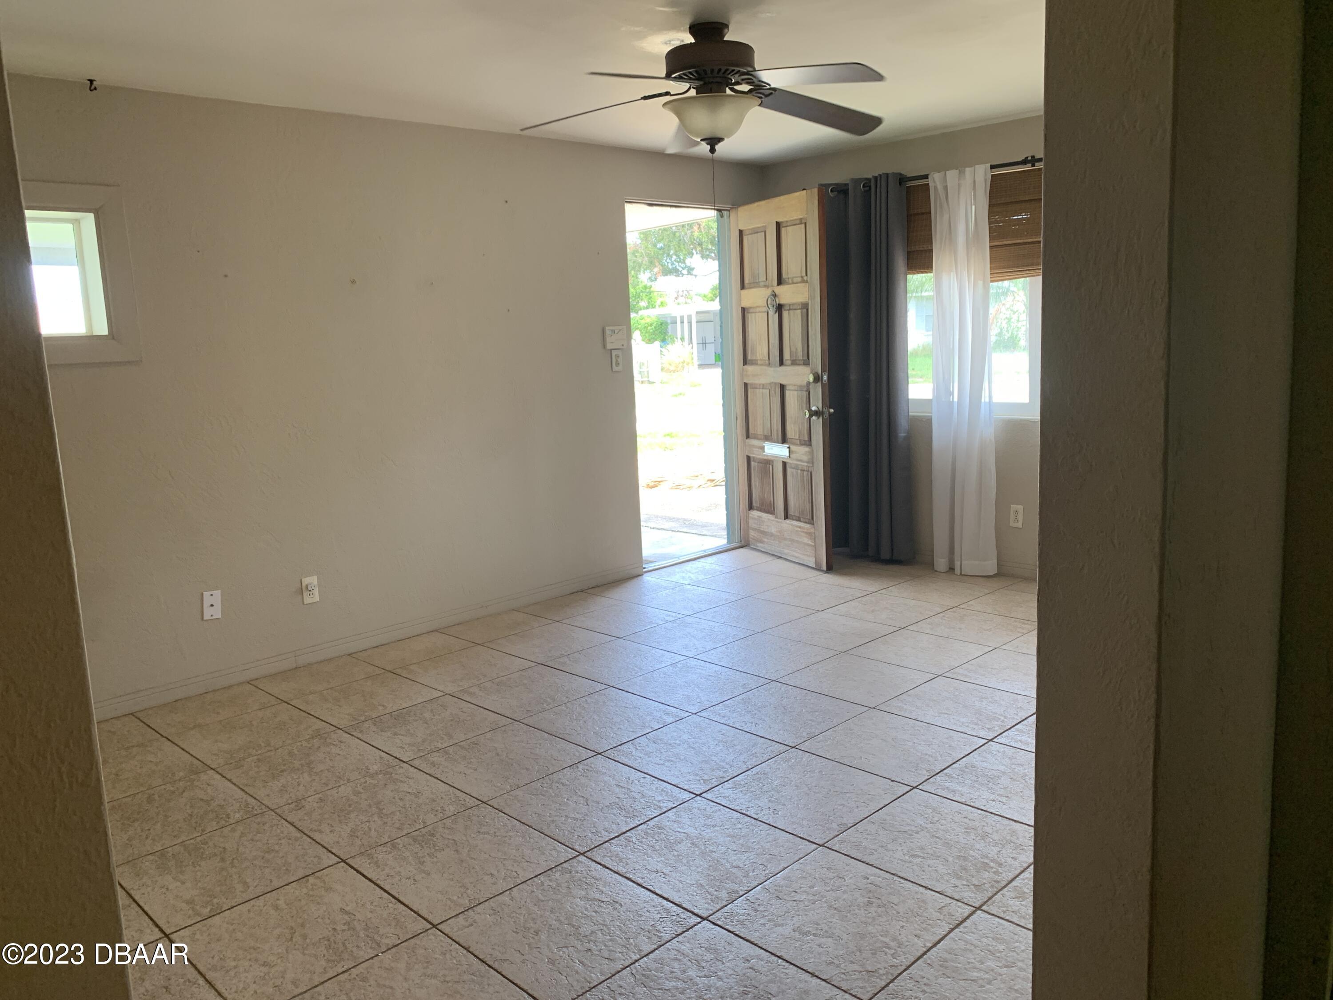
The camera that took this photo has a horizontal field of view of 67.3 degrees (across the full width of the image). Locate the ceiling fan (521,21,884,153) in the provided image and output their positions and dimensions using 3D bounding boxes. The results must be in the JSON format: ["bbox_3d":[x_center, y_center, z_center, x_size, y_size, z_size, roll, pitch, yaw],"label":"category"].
[{"bbox_3d":[0.149,-1.351,3.300,1.290,0.405,1.290,-11,13,-43],"label":"ceiling fan"}]

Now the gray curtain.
[{"bbox_3d":[1.145,-0.734,5.766,0.140,2.140,0.590,-11,13,-43],"label":"gray curtain"}]

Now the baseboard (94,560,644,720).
[{"bbox_3d":[-1.177,0.605,4.773,0.016,0.076,2.936,7,13,44],"label":"baseboard"}]

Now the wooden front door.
[{"bbox_3d":[0.670,-0.689,5.887,0.045,2.086,0.869,-7,10,-28],"label":"wooden front door"}]

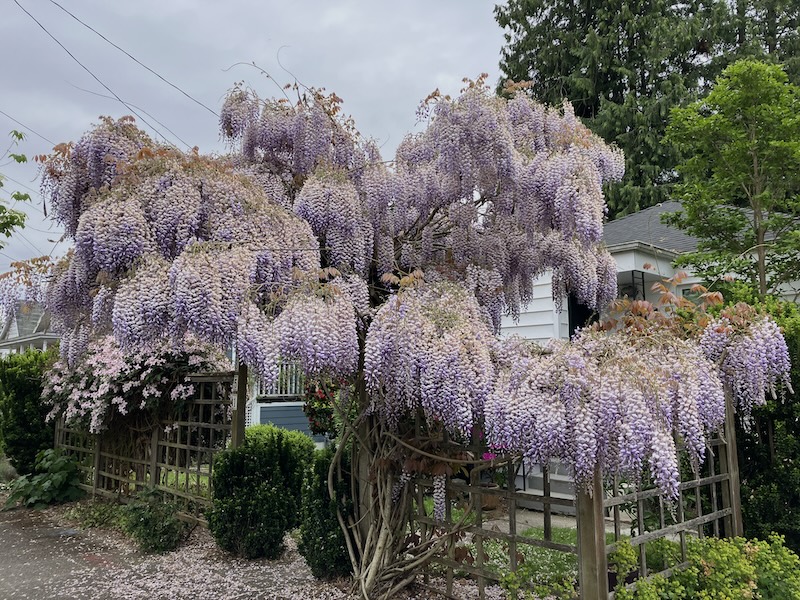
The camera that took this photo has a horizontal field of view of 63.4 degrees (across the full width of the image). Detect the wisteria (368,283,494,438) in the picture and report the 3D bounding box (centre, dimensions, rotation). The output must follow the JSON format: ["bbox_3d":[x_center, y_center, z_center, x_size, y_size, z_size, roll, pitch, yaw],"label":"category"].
[{"bbox_3d":[0.205,0.372,4.415,0.840,1.000,0.800,0,-9,0],"label":"wisteria"}]

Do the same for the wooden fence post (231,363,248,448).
[{"bbox_3d":[-1.720,1.581,6.860,0.100,1.950,0.100,8,-12,-41],"label":"wooden fence post"}]

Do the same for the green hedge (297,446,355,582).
[{"bbox_3d":[-0.640,1.844,5.767,0.580,1.100,0.620,0,-9,0],"label":"green hedge"}]

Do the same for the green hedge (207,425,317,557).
[{"bbox_3d":[-1.430,1.941,6.734,0.950,1.200,0.850,8,-12,-41],"label":"green hedge"}]

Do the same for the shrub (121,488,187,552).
[{"bbox_3d":[-2.520,2.242,6.718,0.600,0.600,0.550,0,-9,0],"label":"shrub"}]

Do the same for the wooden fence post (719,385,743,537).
[{"bbox_3d":[2.420,1.366,4.697,0.100,1.720,0.100,-8,-12,43],"label":"wooden fence post"}]

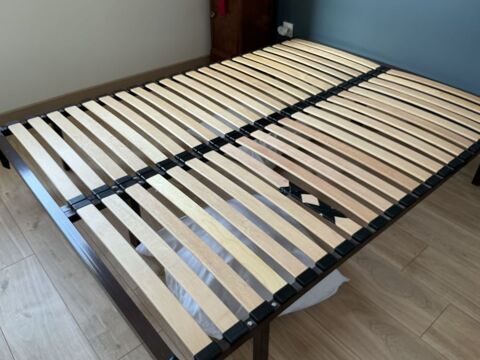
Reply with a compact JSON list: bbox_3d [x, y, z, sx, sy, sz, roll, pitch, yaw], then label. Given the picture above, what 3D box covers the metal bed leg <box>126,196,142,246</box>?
[{"bbox_3d":[-0.392,0.152,1.492,0.037,0.264,0.037,-27,45,-31],"label":"metal bed leg"}]

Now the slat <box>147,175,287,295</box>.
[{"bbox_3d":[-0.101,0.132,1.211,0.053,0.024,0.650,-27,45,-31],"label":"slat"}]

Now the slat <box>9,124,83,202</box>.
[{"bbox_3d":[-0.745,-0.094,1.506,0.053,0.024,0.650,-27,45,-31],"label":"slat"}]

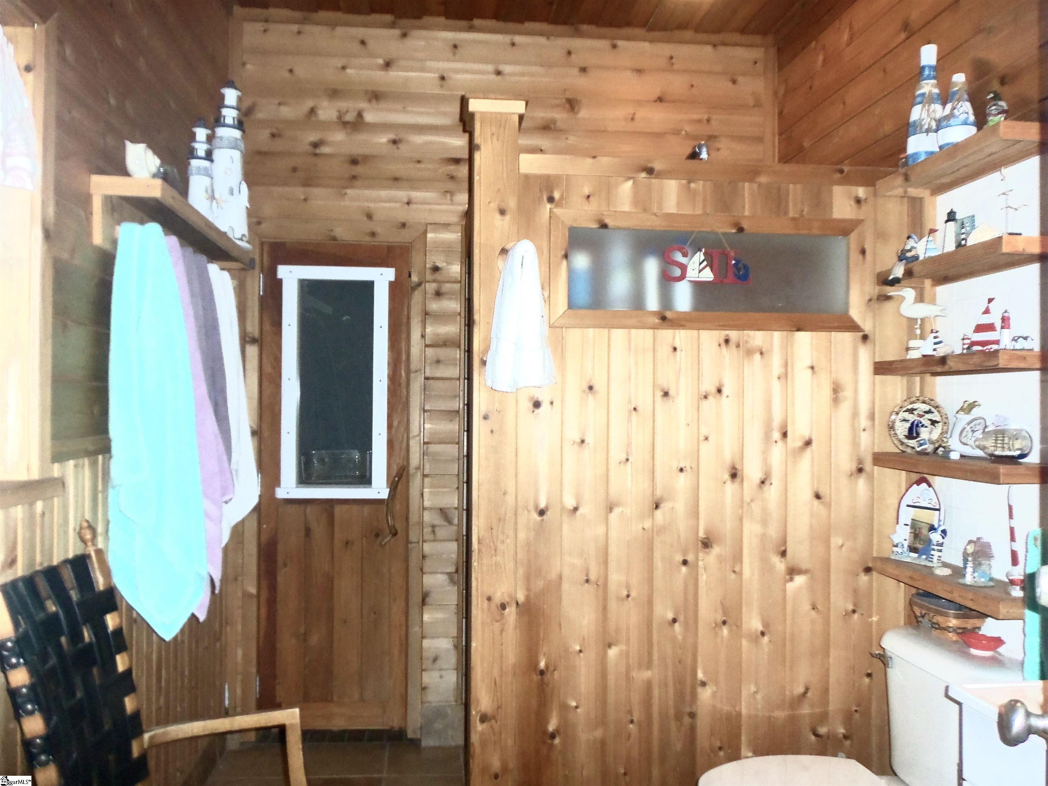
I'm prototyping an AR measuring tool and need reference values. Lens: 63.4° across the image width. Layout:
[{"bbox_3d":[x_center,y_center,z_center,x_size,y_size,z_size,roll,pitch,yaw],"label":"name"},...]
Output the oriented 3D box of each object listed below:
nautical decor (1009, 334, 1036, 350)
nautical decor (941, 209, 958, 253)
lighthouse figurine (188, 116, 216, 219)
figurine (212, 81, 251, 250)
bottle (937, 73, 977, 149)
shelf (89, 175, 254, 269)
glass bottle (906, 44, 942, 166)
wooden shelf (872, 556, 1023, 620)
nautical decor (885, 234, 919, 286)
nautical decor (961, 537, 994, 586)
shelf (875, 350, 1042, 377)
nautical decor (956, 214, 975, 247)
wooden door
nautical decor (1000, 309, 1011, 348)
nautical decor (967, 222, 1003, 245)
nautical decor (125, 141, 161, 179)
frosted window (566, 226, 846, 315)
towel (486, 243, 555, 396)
[{"bbox_3d":[1.160,-0.116,1.972,0.058,0.042,0.030,0,0,5],"label":"nautical decor"},{"bbox_3d":[1.118,-0.419,2.223,0.038,0.130,0.038,0,-1,31],"label":"nautical decor"},{"bbox_3d":[-0.986,-0.663,2.592,0.090,0.348,0.090,1,0,-24],"label":"lighthouse figurine"},{"bbox_3d":[-1.017,-0.788,2.934,0.142,0.579,0.142,1,-1,-25],"label":"figurine"},{"bbox_3d":[1.119,-0.721,2.188,0.090,0.212,0.090,0,-1,24],"label":"bottle"},{"bbox_3d":[-0.963,-0.413,2.440,0.155,0.155,1.010,0,0,-6],"label":"shelf"},{"bbox_3d":[1.105,-0.784,2.321,0.098,0.341,0.098,0,-1,24],"label":"glass bottle"},{"bbox_3d":[1.114,0.484,2.150,0.185,0.036,0.542,0,0,-6],"label":"wooden shelf"},{"bbox_3d":[1.002,-0.351,2.244,0.065,0.136,0.052,1,0,-15],"label":"nautical decor"},{"bbox_3d":[1.111,0.411,2.082,0.085,0.108,0.075,0,0,31],"label":"nautical decor"},{"bbox_3d":[1.118,-0.070,2.153,0.185,0.036,0.542,0,0,-6],"label":"shelf"},{"bbox_3d":[1.151,-0.411,2.240,0.028,0.109,0.088,1,0,-15],"label":"nautical decor"},{"bbox_3d":[-0.757,0.372,3.420,0.590,1.955,0.055,1,0,-6],"label":"wooden door"},{"bbox_3d":[1.112,-0.141,1.963,0.026,0.104,0.026,0,0,24],"label":"nautical decor"},{"bbox_3d":[1.141,-0.387,2.097,0.065,0.058,0.083,1,-1,-43],"label":"nautical decor"},{"bbox_3d":[-0.917,-0.553,2.038,0.076,0.095,0.075,1,0,-6],"label":"nautical decor"},{"bbox_3d":[0.521,-0.338,2.380,0.808,0.225,0.040,0,0,-6],"label":"frosted window"},{"bbox_3d":[-0.009,-0.201,2.253,0.180,0.401,0.100,0,0,-6],"label":"towel"}]

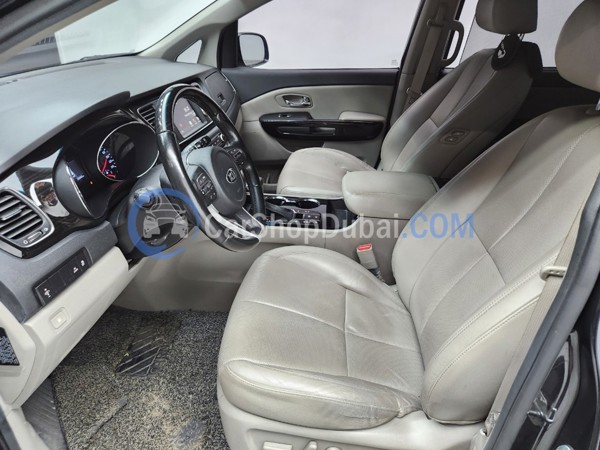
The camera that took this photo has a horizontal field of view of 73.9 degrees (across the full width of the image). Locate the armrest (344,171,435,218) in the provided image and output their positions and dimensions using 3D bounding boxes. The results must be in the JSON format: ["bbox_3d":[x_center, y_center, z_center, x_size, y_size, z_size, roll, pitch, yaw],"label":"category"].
[{"bbox_3d":[0.280,-0.097,1.234,0.295,0.080,0.225,3,26,7],"label":"armrest"}]

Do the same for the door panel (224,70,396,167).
[{"bbox_3d":[-0.008,-0.508,2.015,0.920,0.500,0.130,2,30,3],"label":"door panel"}]

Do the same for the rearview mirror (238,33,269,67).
[{"bbox_3d":[-0.263,-0.929,2.117,0.110,0.175,0.220,18,34,29],"label":"rearview mirror"}]

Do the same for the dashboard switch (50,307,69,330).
[{"bbox_3d":[-0.437,0.171,0.721,0.011,0.024,0.031,-3,28,15],"label":"dashboard switch"}]

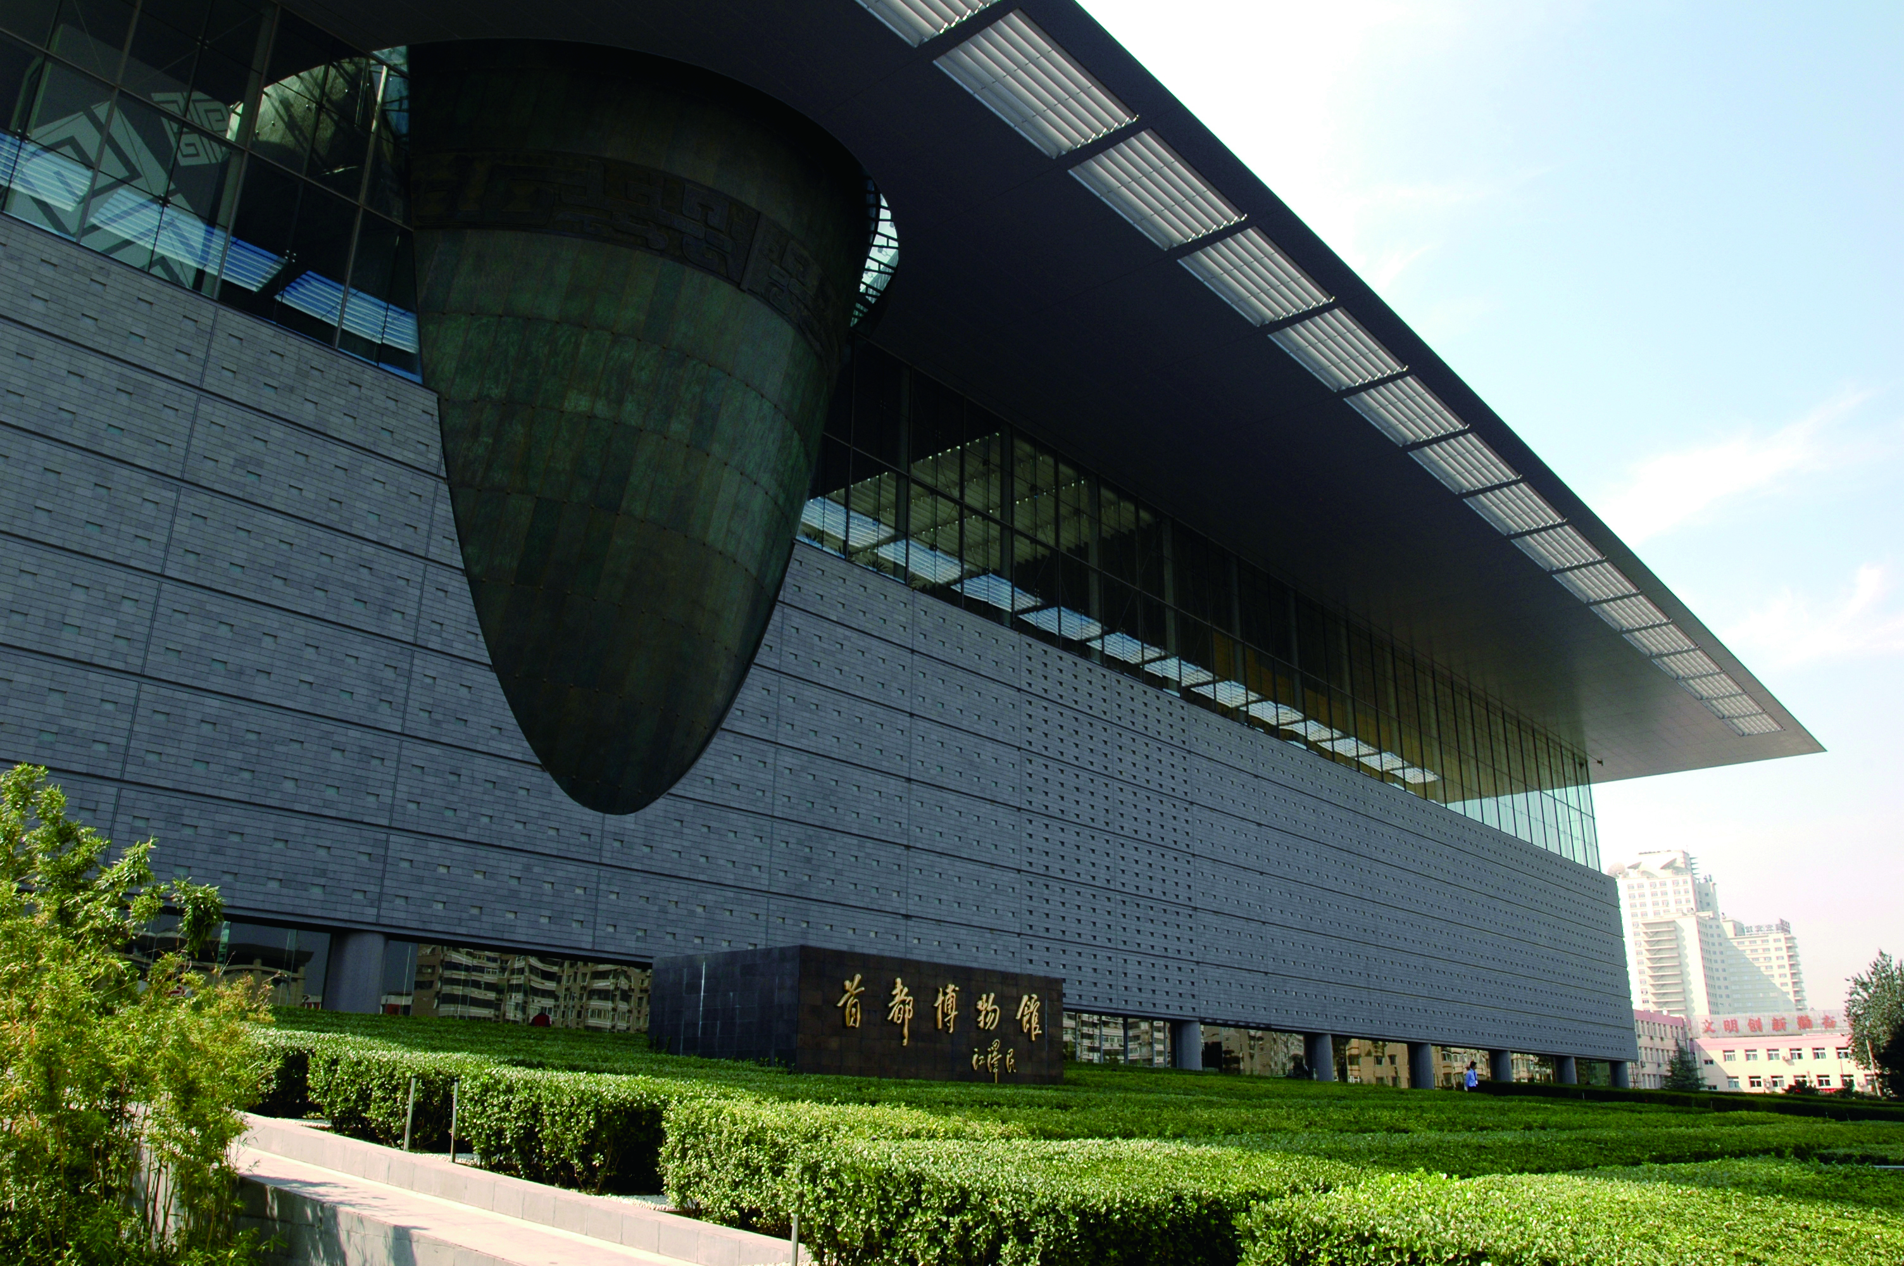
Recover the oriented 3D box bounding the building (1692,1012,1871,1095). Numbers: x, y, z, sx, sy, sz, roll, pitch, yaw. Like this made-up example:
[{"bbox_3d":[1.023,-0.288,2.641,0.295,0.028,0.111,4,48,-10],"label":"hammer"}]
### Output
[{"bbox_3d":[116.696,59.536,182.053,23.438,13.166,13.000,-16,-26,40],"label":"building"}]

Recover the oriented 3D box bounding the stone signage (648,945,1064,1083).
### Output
[{"bbox_3d":[-1.825,8.357,27.574,4.532,2.562,7.733,-16,-26,40],"label":"stone signage"}]

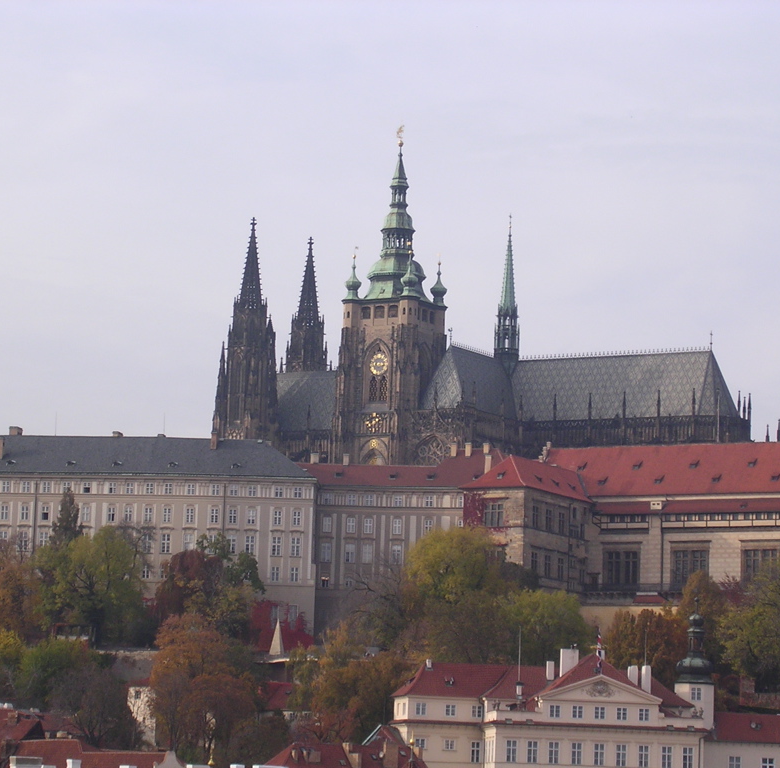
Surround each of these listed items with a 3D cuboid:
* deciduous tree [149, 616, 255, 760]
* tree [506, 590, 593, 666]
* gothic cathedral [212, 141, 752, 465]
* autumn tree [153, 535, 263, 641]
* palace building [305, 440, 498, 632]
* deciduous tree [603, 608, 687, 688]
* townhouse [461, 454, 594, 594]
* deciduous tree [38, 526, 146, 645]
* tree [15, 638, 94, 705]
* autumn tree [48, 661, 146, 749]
[{"bbox_3d":[-29.570,47.870,513.190,16.580,23.110,15.250,2,-8,0],"label":"deciduous tree"},{"bbox_3d":[25.206,39.847,517.871,13.700,13.990,13.000,2,-8,0],"label":"tree"},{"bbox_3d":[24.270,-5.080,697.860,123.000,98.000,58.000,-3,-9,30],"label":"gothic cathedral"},{"bbox_3d":[-33.000,36.980,588.410,19.280,19.520,17.740,2,-8,0],"label":"autumn tree"},{"bbox_3d":[2.200,29.340,621.970,35.000,35.000,16.500,0,-8,12],"label":"palace building"},{"bbox_3d":[39.545,42.014,507.512,13.100,14.020,11.800,2,-8,0],"label":"deciduous tree"},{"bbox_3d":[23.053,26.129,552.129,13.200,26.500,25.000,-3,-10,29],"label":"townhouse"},{"bbox_3d":[-50.075,33.729,542.670,18.000,20.030,16.200,2,-8,0],"label":"deciduous tree"},{"bbox_3d":[-55.340,47.650,538.340,12.560,11.780,11.550,2,-8,0],"label":"tree"},{"bbox_3d":[-46.250,50.660,512.720,14.120,13.610,12.990,2,-8,0],"label":"autumn tree"}]

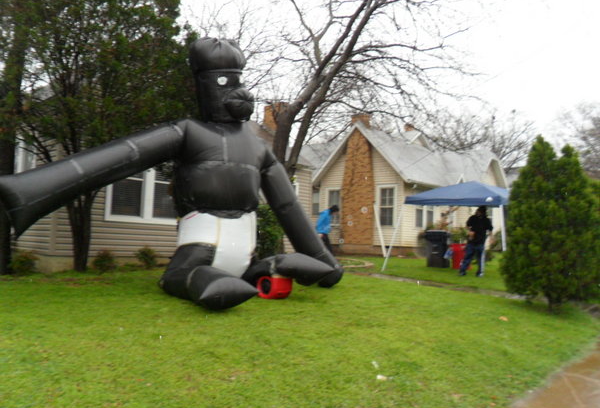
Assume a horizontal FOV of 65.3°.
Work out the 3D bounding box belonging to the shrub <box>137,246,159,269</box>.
[{"bbox_3d":[-3.259,1.143,10.000,0.470,0.500,0.470,2,-5,0],"label":"shrub"}]

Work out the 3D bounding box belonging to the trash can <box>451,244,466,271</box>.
[{"bbox_3d":[4.601,1.514,13.500,0.560,0.750,0.560,2,-5,0],"label":"trash can"}]

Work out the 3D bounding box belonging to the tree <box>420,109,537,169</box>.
[{"bbox_3d":[11.824,-1.424,31.000,7.800,9.500,7.800,2,-5,0],"label":"tree"}]

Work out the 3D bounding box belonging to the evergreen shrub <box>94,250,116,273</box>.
[{"bbox_3d":[-3.864,1.136,9.250,0.480,0.470,0.480,2,-5,0],"label":"evergreen shrub"}]

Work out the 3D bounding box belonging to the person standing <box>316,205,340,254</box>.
[{"bbox_3d":[0.883,0.868,14.500,0.650,1.680,0.520,2,-5,3],"label":"person standing"}]

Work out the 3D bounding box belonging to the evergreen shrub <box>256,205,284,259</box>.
[{"bbox_3d":[-0.944,0.799,13.600,1.050,1.650,1.050,2,-5,0],"label":"evergreen shrub"}]

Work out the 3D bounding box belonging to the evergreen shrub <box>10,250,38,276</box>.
[{"bbox_3d":[-5.004,1.062,8.500,0.540,0.480,0.520,2,-5,0],"label":"evergreen shrub"}]

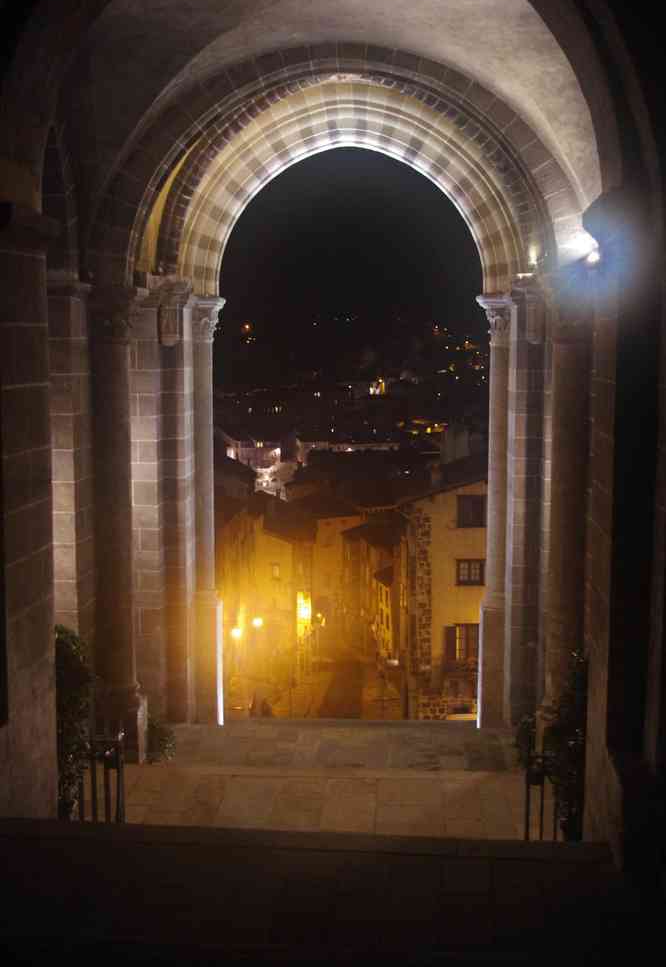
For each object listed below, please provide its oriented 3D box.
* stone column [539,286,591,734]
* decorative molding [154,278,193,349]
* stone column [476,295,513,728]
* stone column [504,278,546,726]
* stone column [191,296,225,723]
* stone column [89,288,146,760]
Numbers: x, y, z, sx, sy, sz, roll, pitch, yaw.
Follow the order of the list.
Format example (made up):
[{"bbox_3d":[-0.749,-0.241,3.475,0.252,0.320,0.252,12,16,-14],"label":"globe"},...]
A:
[{"bbox_3d":[3.521,0.670,17.779,0.757,7.343,0.776,1,7,6],"label":"stone column"},{"bbox_3d":[-2.703,-2.862,19.581,0.601,1.115,0.485,1,7,6],"label":"decorative molding"},{"bbox_3d":[2.672,0.537,19.569,0.543,7.285,0.543,1,7,6],"label":"stone column"},{"bbox_3d":[3.212,0.415,19.499,0.601,7.547,0.630,1,7,6],"label":"stone column"},{"bbox_3d":[-2.124,0.496,20.061,0.524,7.333,0.533,1,7,6],"label":"stone column"},{"bbox_3d":[-3.412,0.630,18.443,0.795,7.440,0.795,1,7,6],"label":"stone column"}]

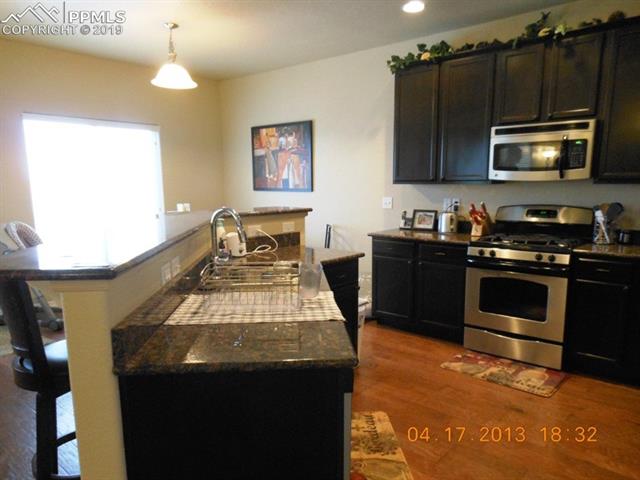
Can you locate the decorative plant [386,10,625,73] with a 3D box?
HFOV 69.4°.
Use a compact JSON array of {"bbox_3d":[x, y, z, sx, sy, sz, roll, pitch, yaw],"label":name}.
[{"bbox_3d":[1.398,-1.639,3.837,1.940,0.246,0.217,6,10,41],"label":"decorative plant"}]

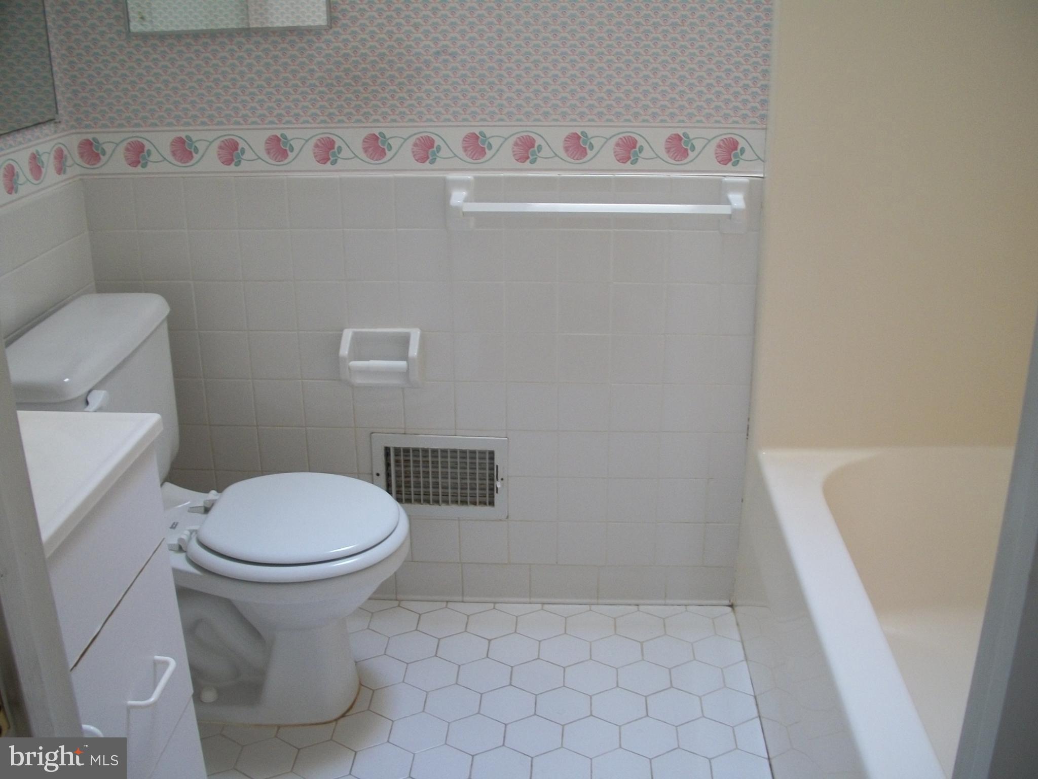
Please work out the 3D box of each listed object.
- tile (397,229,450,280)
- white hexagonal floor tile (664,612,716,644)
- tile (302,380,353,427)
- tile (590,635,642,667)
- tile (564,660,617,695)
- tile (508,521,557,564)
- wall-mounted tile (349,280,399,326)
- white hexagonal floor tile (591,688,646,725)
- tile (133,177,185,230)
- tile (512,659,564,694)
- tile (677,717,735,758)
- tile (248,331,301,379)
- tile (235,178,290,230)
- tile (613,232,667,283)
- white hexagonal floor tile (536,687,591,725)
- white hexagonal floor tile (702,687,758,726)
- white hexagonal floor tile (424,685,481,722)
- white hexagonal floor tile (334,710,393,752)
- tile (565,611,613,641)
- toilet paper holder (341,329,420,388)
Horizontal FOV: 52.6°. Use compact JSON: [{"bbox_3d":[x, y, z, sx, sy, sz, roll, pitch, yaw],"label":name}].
[{"bbox_3d":[-0.192,-0.273,2.140,0.107,0.107,0.009,1,20,3],"label":"tile"},{"bbox_3d":[0.373,0.525,2.302,0.108,0.009,0.125,0,21,3],"label":"white hexagonal floor tile"},{"bbox_3d":[-0.408,0.032,2.281,0.108,0.107,0.009,1,20,4],"label":"tile"},{"bbox_3d":[0.206,0.557,2.223,0.108,0.009,0.125,0,21,3],"label":"tile"},{"bbox_3d":[0.147,0.590,2.137,0.108,0.009,0.125,0,21,3],"label":"tile"},{"bbox_3d":[0.033,0.343,2.365,0.108,0.107,0.009,1,20,4],"label":"tile"},{"bbox_3d":[-0.302,-0.172,2.185,0.108,0.108,0.009,1,20,3],"label":"wall-mounted tile"},{"bbox_3d":[0.195,0.622,2.048,0.108,0.009,0.125,1,20,3],"label":"white hexagonal floor tile"},{"bbox_3d":[-0.731,-0.379,2.138,0.108,0.108,0.009,1,20,3],"label":"tile"},{"bbox_3d":[0.038,0.589,2.143,0.108,0.009,0.125,0,21,3],"label":"tile"},{"bbox_3d":[0.354,0.662,1.993,0.109,0.009,0.126,1,20,3],"label":"tile"},{"bbox_3d":[-0.518,-0.071,2.236,0.108,0.108,0.009,1,20,3],"label":"tile"},{"bbox_3d":[-0.519,-0.376,2.123,0.107,0.104,0.009,1,20,3],"label":"tile"},{"bbox_3d":[0.243,-0.267,2.111,0.108,0.108,0.010,1,20,4],"label":"tile"},{"bbox_3d":[0.087,0.620,2.045,0.108,0.010,0.125,1,20,4],"label":"white hexagonal floor tile"},{"bbox_3d":[0.413,0.625,2.044,0.107,0.009,0.123,0,20,3],"label":"white hexagonal floor tile"},{"bbox_3d":[-0.132,0.631,2.106,0.109,0.009,0.126,1,20,3],"label":"white hexagonal floor tile"},{"bbox_3d":[-0.295,0.647,1.978,0.108,0.010,0.125,1,20,4],"label":"white hexagonal floor tile"},{"bbox_3d":[0.155,0.523,2.307,0.105,0.009,0.121,1,20,4],"label":"tile"},{"bbox_3d":[-0.289,-0.054,2.201,0.163,0.130,0.072,1,20,4],"label":"toilet paper holder"}]

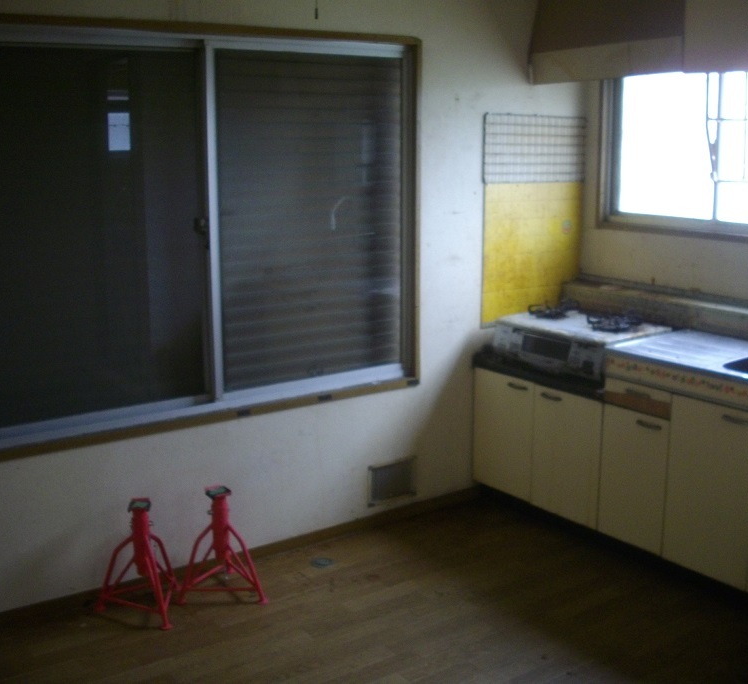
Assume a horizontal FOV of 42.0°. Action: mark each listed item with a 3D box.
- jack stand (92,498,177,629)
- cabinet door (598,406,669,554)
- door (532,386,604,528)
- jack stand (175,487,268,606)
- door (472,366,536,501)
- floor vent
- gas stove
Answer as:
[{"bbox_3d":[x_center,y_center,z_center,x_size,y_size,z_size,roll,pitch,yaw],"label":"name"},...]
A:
[{"bbox_3d":[-0.728,0.710,3.157,0.310,0.385,0.275,-9,14,-35],"label":"jack stand"},{"bbox_3d":[0.973,0.506,3.648,0.022,0.514,0.297,-9,15,-36],"label":"cabinet door"},{"bbox_3d":[0.775,0.452,3.906,0.022,0.514,0.351,-9,15,-36],"label":"door"},{"bbox_3d":[-0.515,0.670,3.363,0.310,0.385,0.275,0,12,-1],"label":"jack stand"},{"bbox_3d":[0.562,0.394,4.183,0.022,0.514,0.338,-9,15,-36],"label":"door"},{"bbox_3d":[0.083,0.567,3.945,0.238,0.167,0.022,-9,14,-35],"label":"floor vent"},{"bbox_3d":[0.850,-0.009,3.912,0.475,0.182,0.595,-9,14,-35],"label":"gas stove"}]

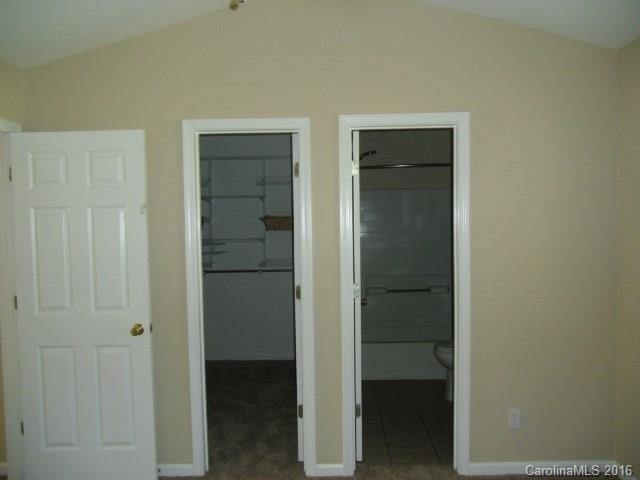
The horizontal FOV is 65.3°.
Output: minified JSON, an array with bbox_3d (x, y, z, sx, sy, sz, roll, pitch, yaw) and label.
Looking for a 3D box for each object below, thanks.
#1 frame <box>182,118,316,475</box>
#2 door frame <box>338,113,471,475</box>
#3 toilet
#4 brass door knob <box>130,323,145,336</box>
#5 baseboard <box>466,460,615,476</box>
[{"bbox_3d":[-0.412,0.359,3.021,0.746,2.138,0.140,-1,3,1],"label":"frame"},{"bbox_3d":[0.501,0.340,3.002,0.754,2.149,0.140,-1,3,1],"label":"door frame"},{"bbox_3d":[1.303,0.968,4.185,0.700,0.740,0.420,-1,3,1],"label":"toilet"},{"bbox_3d":[-1.033,0.509,2.828,0.065,0.065,0.065,-1,3,1],"label":"brass door knob"},{"bbox_3d":[1.326,1.364,2.976,0.866,0.081,0.016,-1,3,1],"label":"baseboard"}]

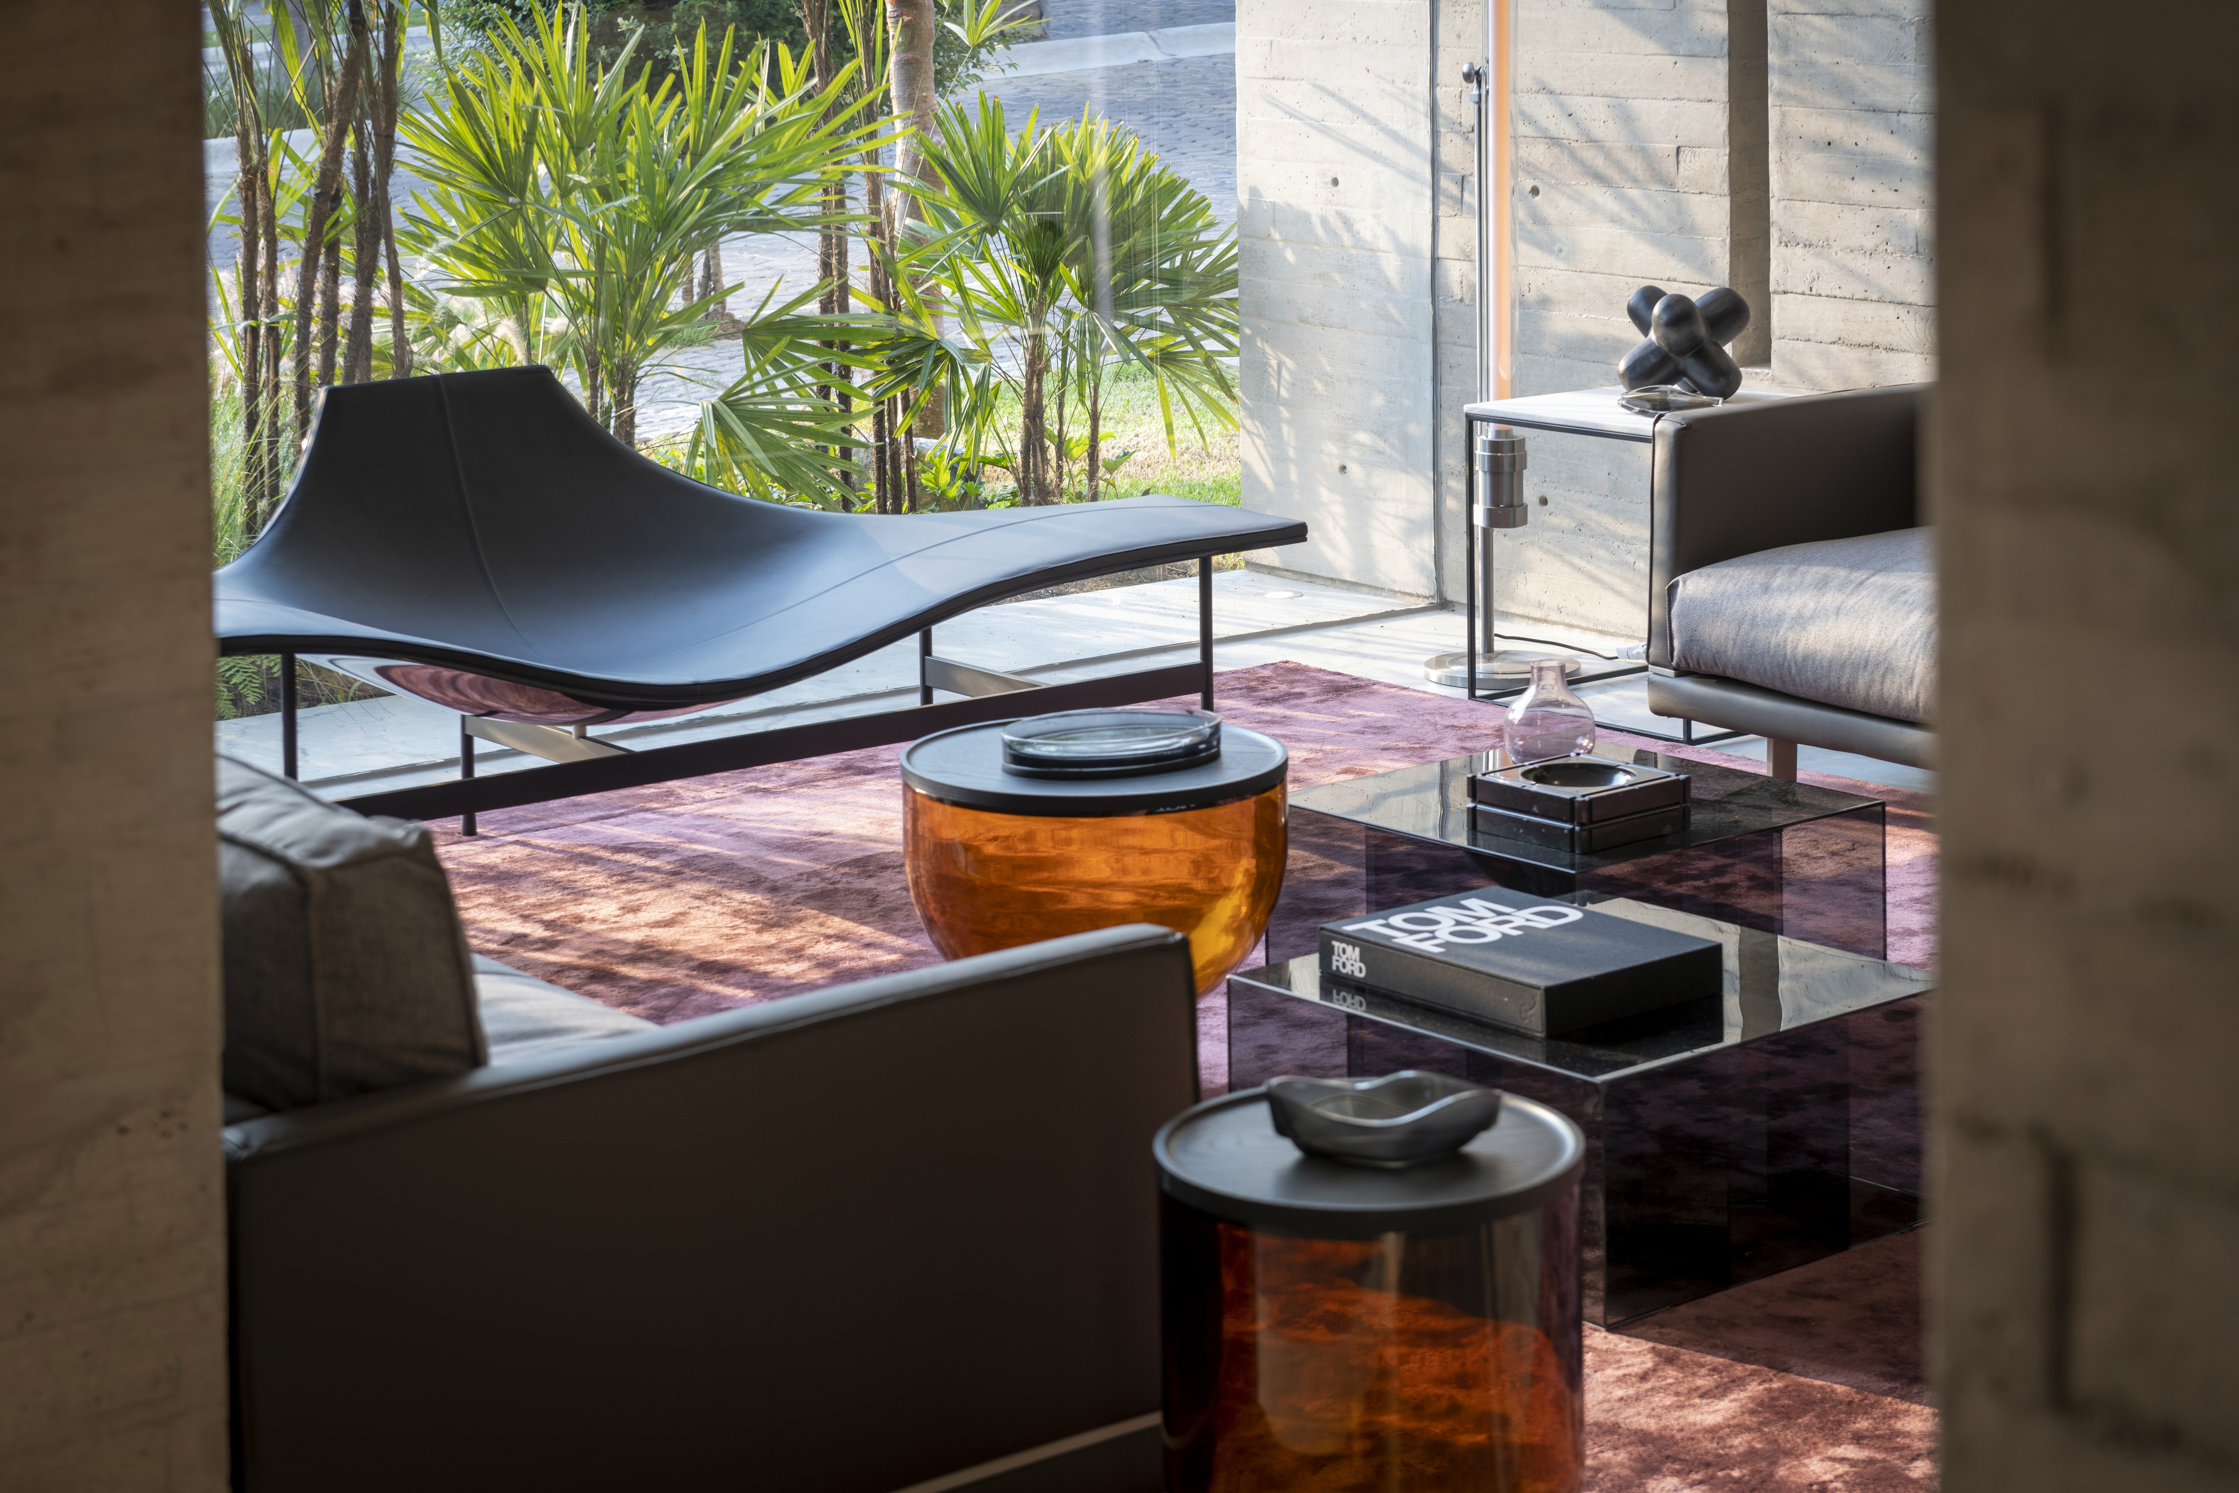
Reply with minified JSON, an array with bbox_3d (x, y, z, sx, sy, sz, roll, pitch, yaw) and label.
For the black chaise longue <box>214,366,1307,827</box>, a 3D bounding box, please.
[{"bbox_3d":[-0.763,-0.236,7.193,2.100,0.715,0.820,-10,15,-36],"label":"black chaise longue"}]

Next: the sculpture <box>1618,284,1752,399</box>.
[{"bbox_3d":[1.058,-0.757,8.140,0.240,0.215,0.230,-1,12,0],"label":"sculpture"}]

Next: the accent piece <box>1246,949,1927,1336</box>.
[{"bbox_3d":[0.552,0.404,5.052,0.600,0.274,0.600,-11,15,-38],"label":"accent piece"}]

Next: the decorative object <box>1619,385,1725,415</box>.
[{"bbox_3d":[1.009,-0.637,7.949,0.195,0.040,0.195,-1,12,0],"label":"decorative object"}]

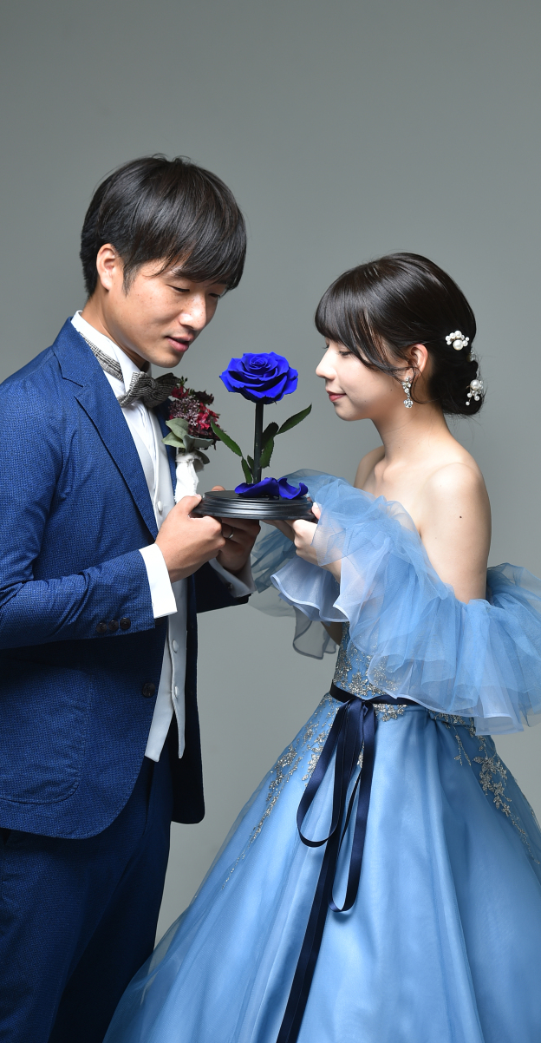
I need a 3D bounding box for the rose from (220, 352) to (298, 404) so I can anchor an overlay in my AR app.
[{"bbox_3d":[-0.014,-0.183,3.900,0.100,0.063,0.096,2,10,0],"label":"rose"}]

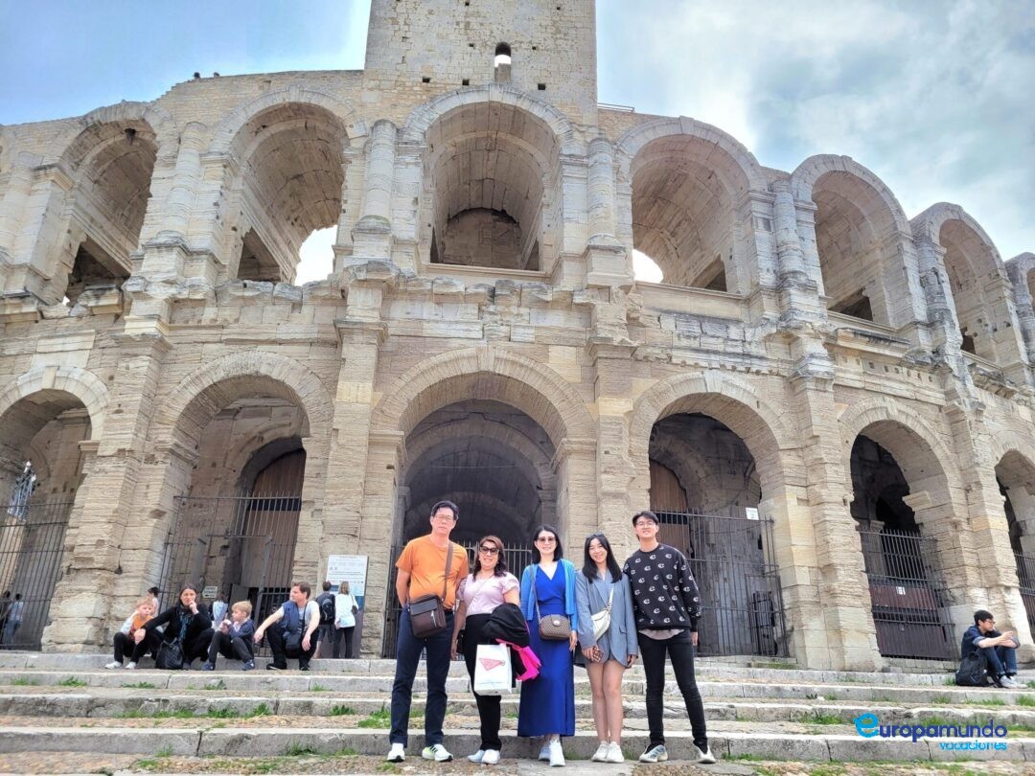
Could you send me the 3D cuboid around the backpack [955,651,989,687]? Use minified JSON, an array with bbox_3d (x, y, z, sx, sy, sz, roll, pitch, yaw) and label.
[{"bbox_3d":[5.473,3.404,9.405,0.360,0.393,0.260,-4,-23,13],"label":"backpack"}]

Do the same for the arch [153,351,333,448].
[{"bbox_3d":[-7.440,0.559,22.374,5.150,3.000,1.800,-1,-23,5],"label":"arch"}]

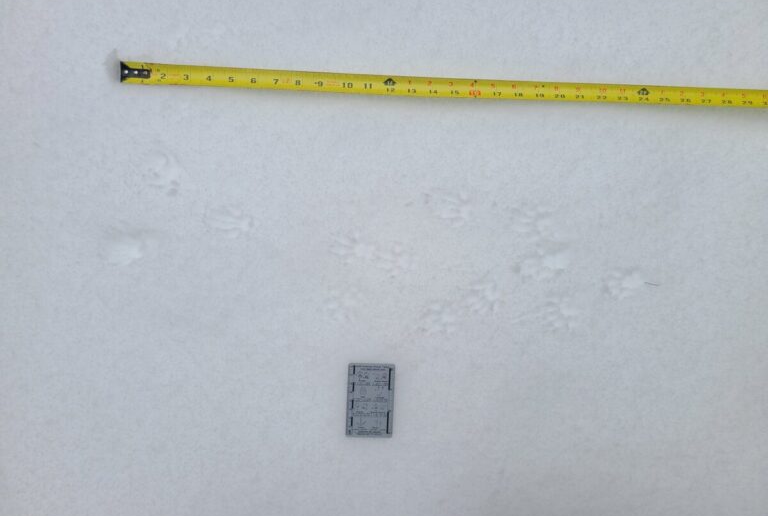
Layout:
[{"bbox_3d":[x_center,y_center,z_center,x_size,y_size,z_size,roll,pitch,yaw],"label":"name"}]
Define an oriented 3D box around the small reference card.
[{"bbox_3d":[-0.016,0.164,0.666,0.054,0.001,0.086,2,89,-3],"label":"small reference card"}]

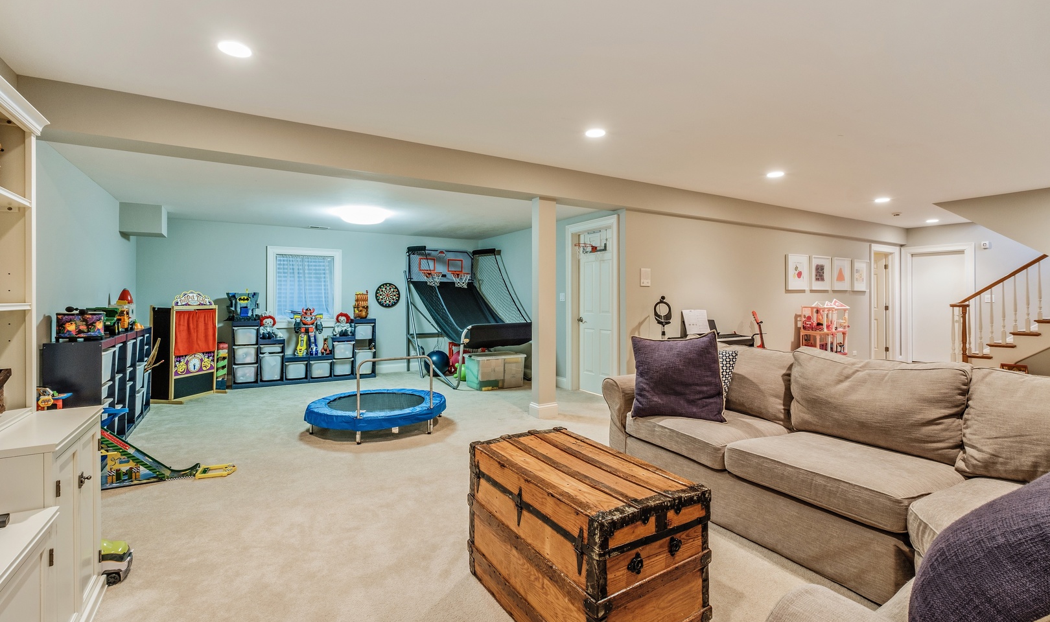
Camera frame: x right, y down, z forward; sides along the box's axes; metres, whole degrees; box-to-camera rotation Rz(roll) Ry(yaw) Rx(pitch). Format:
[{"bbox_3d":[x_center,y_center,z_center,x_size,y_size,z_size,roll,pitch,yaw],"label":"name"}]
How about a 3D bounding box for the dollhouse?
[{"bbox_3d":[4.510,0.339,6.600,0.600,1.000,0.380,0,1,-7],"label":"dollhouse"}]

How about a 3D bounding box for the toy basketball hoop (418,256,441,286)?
[{"bbox_3d":[-1.574,-0.664,7.300,0.310,0.480,0.330,-1,1,-27],"label":"toy basketball hoop"}]

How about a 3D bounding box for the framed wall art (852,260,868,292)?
[{"bbox_3d":[5.700,-0.600,7.400,0.520,0.525,0.035,-1,1,-29],"label":"framed wall art"}]

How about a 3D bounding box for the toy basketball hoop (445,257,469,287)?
[{"bbox_3d":[-1.160,-0.668,7.500,0.310,0.490,0.330,-1,1,-27],"label":"toy basketball hoop"}]

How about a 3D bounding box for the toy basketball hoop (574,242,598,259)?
[{"bbox_3d":[0.765,-0.757,5.500,0.280,0.205,0.230,-1,1,-34],"label":"toy basketball hoop"}]

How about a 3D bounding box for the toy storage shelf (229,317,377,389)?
[{"bbox_3d":[-3.260,0.594,6.590,1.890,0.910,0.440,-1,1,-29],"label":"toy storage shelf"}]

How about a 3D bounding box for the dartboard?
[{"bbox_3d":[-2.215,-0.252,7.060,0.415,0.415,0.040,-1,1,-29],"label":"dartboard"}]

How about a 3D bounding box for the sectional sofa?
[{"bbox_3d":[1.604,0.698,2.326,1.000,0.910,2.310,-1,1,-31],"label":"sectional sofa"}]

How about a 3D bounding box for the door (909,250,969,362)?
[{"bbox_3d":[7.560,-0.040,8.020,0.050,2.030,0.760,-1,1,-32],"label":"door"}]

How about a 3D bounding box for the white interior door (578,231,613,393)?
[{"bbox_3d":[0.900,0.022,5.490,0.050,2.035,0.690,-1,1,-32],"label":"white interior door"}]

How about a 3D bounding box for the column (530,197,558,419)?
[{"bbox_3d":[0.196,-0.033,4.504,0.230,2.210,0.170,-1,1,-29],"label":"column"}]

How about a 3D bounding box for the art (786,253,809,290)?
[{"bbox_3d":[4.070,-0.576,6.520,0.530,0.525,0.035,-1,1,-29],"label":"art"}]

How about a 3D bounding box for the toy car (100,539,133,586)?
[{"bbox_3d":[-1.875,1.086,1.872,0.265,0.157,0.165,-1,1,-34],"label":"toy car"}]

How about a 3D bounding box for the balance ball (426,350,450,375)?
[{"bbox_3d":[-1.364,0.816,6.800,0.395,0.395,0.395,0,1,0],"label":"balance ball"}]

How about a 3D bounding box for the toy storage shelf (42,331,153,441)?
[{"bbox_3d":[-3.705,0.660,3.896,0.310,0.910,2.190,-1,1,-34],"label":"toy storage shelf"}]

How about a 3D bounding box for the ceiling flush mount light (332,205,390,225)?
[{"bbox_3d":[-1.980,-1.125,5.320,0.620,0.140,0.620,-1,1,-29],"label":"ceiling flush mount light"}]

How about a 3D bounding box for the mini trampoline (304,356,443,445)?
[{"bbox_3d":[-1.370,0.736,4.140,1.250,0.690,1.250,-1,2,-33],"label":"mini trampoline"}]

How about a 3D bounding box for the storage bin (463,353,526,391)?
[{"bbox_3d":[-0.410,0.846,6.120,0.710,0.430,0.460,-1,1,-30],"label":"storage bin"}]

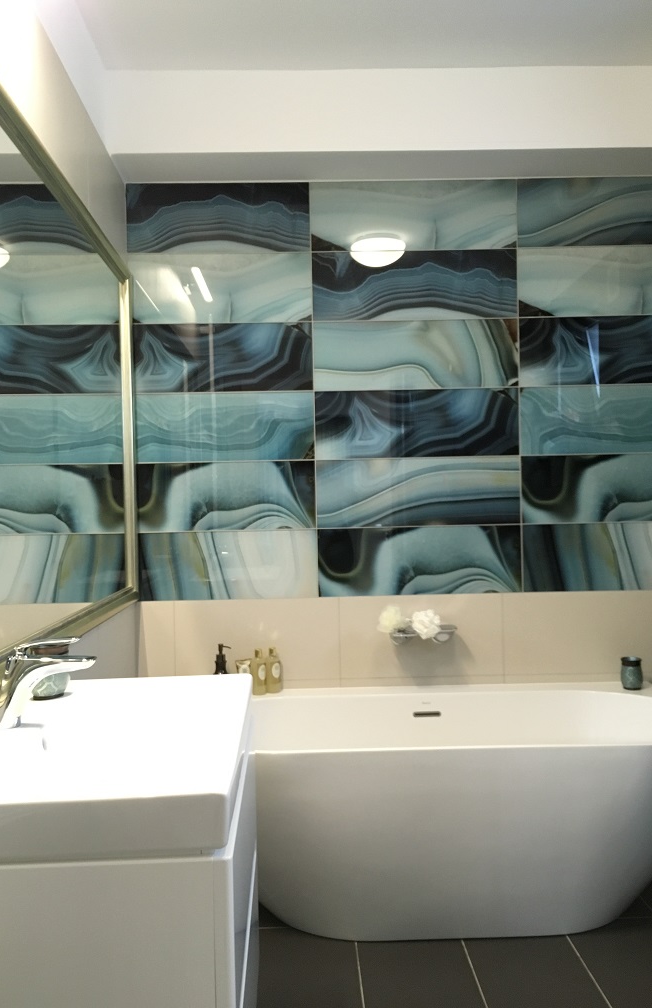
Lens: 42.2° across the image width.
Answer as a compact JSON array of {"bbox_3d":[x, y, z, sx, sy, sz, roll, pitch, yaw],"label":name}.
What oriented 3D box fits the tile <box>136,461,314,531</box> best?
[{"bbox_3d":[-0.361,-0.027,3.071,0.652,0.249,0.010,-1,1,-1],"label":"tile"}]

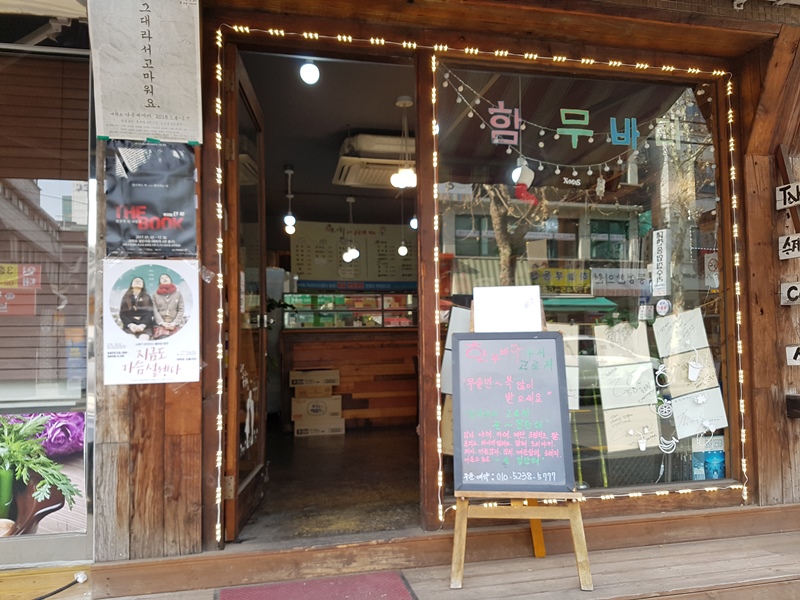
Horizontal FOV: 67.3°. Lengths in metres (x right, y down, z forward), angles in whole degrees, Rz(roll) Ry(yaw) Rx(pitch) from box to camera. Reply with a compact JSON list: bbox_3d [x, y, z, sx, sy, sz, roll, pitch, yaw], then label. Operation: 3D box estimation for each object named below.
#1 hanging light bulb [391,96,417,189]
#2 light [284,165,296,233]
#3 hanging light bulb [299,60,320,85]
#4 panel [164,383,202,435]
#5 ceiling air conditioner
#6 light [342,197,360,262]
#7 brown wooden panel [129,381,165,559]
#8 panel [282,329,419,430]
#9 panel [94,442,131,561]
[{"bbox_3d":[0.030,-0.944,3.600,0.165,0.551,0.165,-1,-3,0],"label":"hanging light bulb"},{"bbox_3d":[-0.966,-0.878,5.300,0.100,0.600,0.100,0,-3,-12],"label":"light"},{"bbox_3d":[-0.524,-1.319,3.500,0.110,0.135,0.110,0,-2,-12],"label":"hanging light bulb"},{"bbox_3d":[-0.941,0.469,2.617,0.152,0.232,0.025,0,-2,-12],"label":"panel"},{"bbox_3d":[-0.111,-1.269,5.524,0.950,0.240,0.950,0,-2,-12],"label":"ceiling air conditioner"},{"bbox_3d":[-0.493,-0.717,6.050,0.160,0.649,0.160,0,-3,-12],"label":"light"},{"bbox_3d":[-1.068,0.725,2.550,0.140,0.725,0.025,0,-3,-12],"label":"brown wooden panel"},{"bbox_3d":[-0.441,0.747,5.707,1.334,0.938,0.060,0,-2,-12],"label":"panel"},{"bbox_3d":[-1.212,0.852,2.545,0.136,0.493,0.025,0,-2,-12],"label":"panel"}]

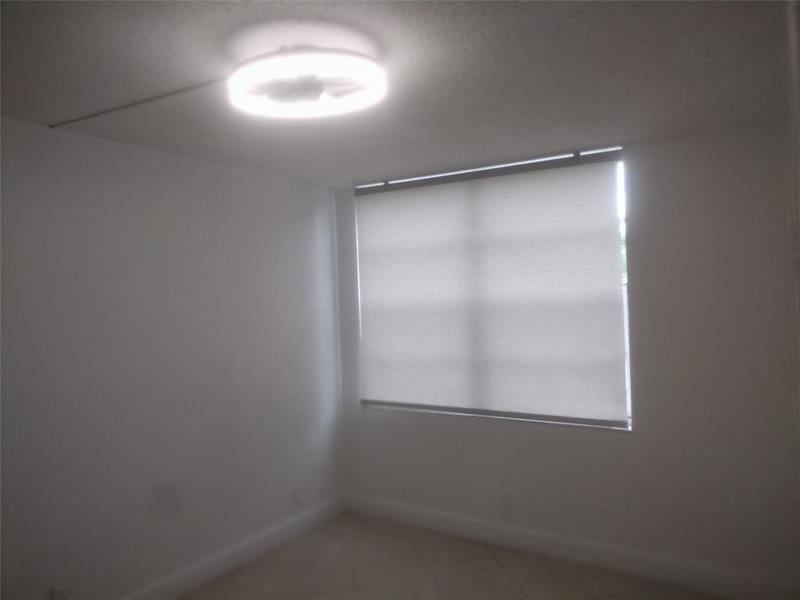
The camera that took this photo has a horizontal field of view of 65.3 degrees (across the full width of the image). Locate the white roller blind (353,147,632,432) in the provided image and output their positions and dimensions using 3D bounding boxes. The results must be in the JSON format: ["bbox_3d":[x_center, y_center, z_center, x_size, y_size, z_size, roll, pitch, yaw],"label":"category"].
[{"bbox_3d":[0.491,-0.041,4.052,1.885,1.550,0.075,-1,1,33],"label":"white roller blind"}]

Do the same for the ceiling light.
[{"bbox_3d":[-0.302,-0.740,2.060,0.510,0.140,0.510,-2,1,0],"label":"ceiling light"}]

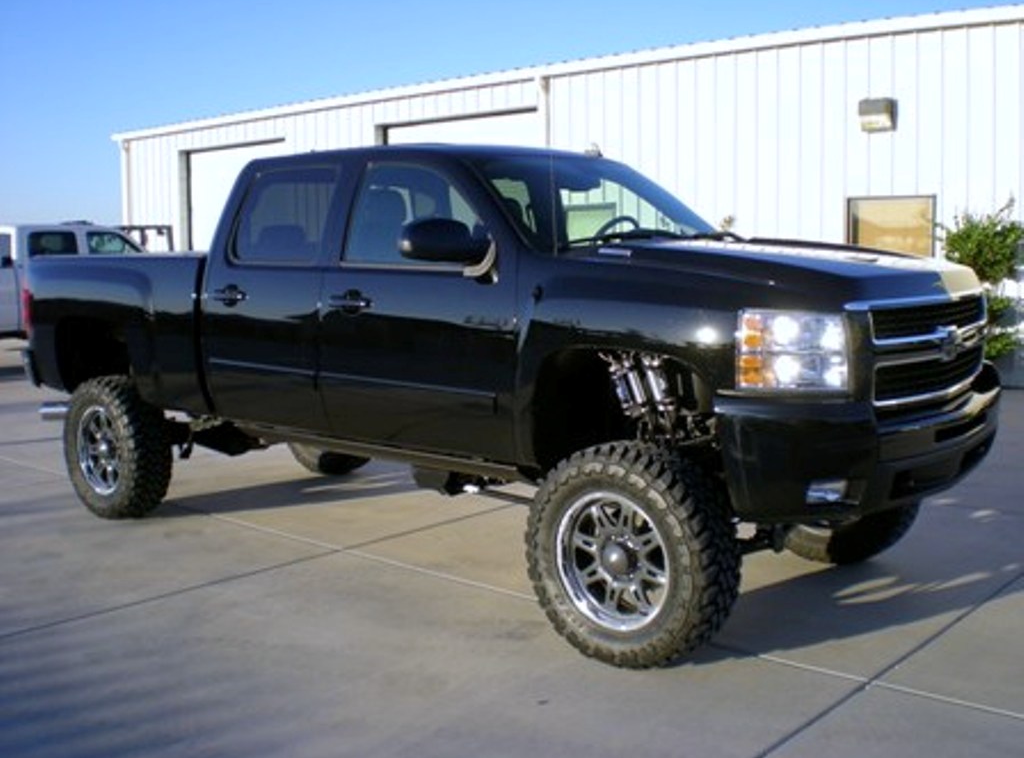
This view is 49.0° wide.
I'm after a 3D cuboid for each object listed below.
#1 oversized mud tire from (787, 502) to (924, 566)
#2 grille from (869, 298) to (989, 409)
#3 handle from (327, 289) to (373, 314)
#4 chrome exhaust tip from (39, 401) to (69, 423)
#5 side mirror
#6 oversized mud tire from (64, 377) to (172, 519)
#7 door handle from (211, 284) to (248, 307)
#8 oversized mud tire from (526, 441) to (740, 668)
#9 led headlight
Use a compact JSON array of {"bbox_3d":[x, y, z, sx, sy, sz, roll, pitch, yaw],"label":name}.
[{"bbox_3d":[1.660,0.520,5.819,0.860,0.860,0.320,5,9,41],"label":"oversized mud tire"},{"bbox_3d":[1.700,-0.137,4.485,0.140,0.370,1.170,5,9,41],"label":"grille"},{"bbox_3d":[-0.764,-0.362,5.287,0.260,0.110,0.065,5,9,41],"label":"handle"},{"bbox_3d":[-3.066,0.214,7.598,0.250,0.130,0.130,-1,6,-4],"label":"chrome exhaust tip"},{"bbox_3d":[-0.288,-0.567,4.661,0.170,0.200,0.330,5,9,41],"label":"side mirror"},{"bbox_3d":[-2.468,0.431,7.032,0.860,0.860,0.320,5,9,41],"label":"oversized mud tire"},{"bbox_3d":[-1.476,-0.435,5.897,0.260,0.110,0.065,5,9,41],"label":"door handle"},{"bbox_3d":[0.466,0.693,4.446,0.860,0.860,0.320,5,9,41],"label":"oversized mud tire"},{"bbox_3d":[1.011,-0.102,4.018,0.320,0.290,0.320,5,9,41],"label":"led headlight"}]

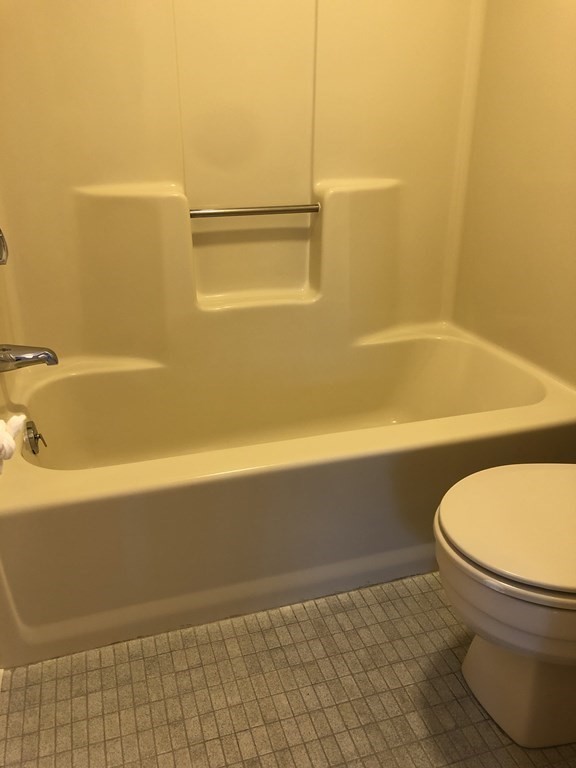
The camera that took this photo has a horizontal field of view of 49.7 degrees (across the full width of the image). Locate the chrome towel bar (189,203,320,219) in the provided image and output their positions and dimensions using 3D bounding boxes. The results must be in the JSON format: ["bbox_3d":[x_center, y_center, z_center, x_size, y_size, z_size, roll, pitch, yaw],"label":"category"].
[{"bbox_3d":[-0.090,-0.495,1.780,0.389,0.024,0.025,-7,23,-17],"label":"chrome towel bar"}]

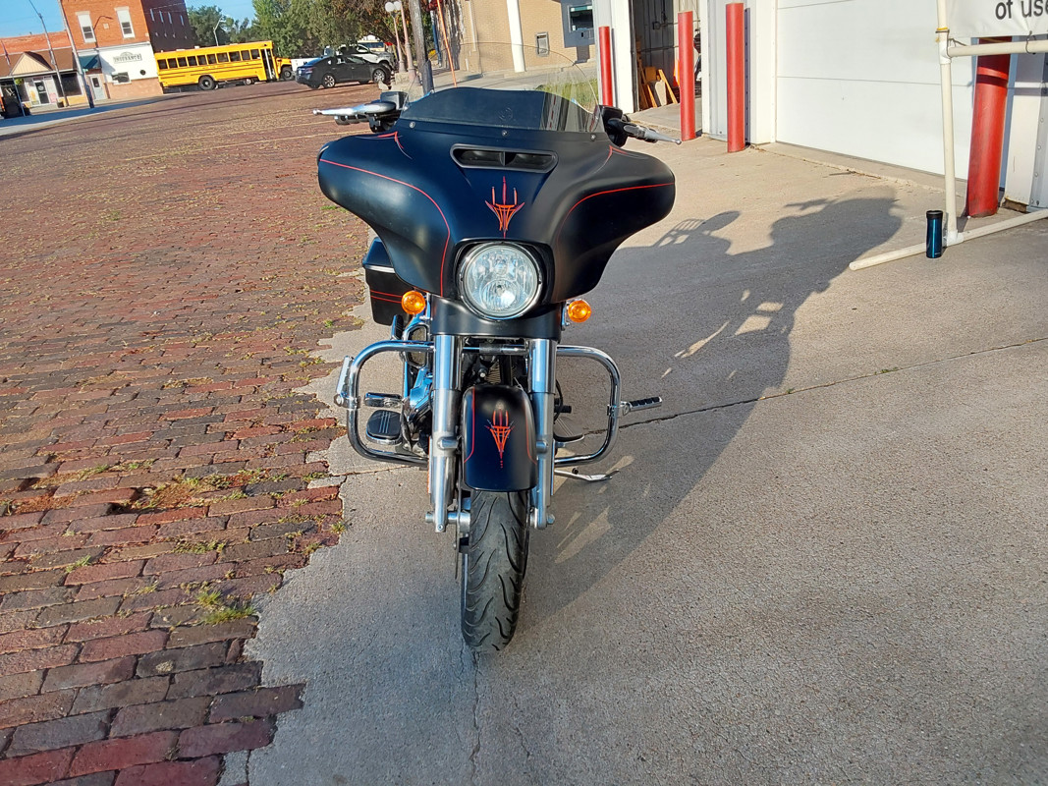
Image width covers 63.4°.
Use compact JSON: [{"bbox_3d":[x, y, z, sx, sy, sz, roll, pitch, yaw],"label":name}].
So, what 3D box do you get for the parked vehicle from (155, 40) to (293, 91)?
[{"bbox_3d":[-22.842,-25.088,65.172,9.800,2.950,2.440,-10,23,-9],"label":"parked vehicle"}]

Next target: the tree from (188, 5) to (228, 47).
[{"bbox_3d":[-39.382,-43.285,106.908,6.500,10.000,6.500,-7,22,0],"label":"tree"}]

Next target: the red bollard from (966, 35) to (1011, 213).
[{"bbox_3d":[2.753,-1.731,4.960,0.170,1.360,0.170,-9,23,-7],"label":"red bollard"}]

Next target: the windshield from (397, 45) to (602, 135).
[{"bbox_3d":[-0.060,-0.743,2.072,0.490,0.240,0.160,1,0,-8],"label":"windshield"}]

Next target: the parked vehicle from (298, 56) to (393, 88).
[{"bbox_3d":[-9.113,-16.307,42.941,4.870,1.470,1.830,-21,26,-35],"label":"parked vehicle"}]

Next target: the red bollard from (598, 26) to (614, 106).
[{"bbox_3d":[1.279,-4.949,13.140,0.170,1.360,0.170,-9,23,-7],"label":"red bollard"}]

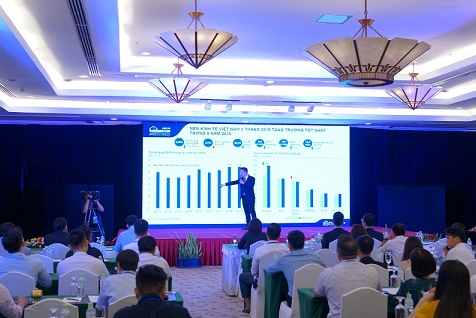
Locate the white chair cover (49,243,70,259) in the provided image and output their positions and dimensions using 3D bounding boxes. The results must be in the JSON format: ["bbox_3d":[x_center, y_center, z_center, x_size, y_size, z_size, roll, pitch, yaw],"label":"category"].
[{"bbox_3d":[-2.762,1.755,9.138,0.440,0.950,0.520,0,-2,-10],"label":"white chair cover"}]

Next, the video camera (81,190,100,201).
[{"bbox_3d":[-2.990,0.738,12.180,0.340,0.200,0.340,0,-2,-10],"label":"video camera"}]

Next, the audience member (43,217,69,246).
[{"bbox_3d":[-2.817,1.588,9.345,0.500,1.300,0.750,0,-2,-8],"label":"audience member"}]

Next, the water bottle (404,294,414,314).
[{"bbox_3d":[1.389,1.199,4.857,0.067,0.215,0.067,0,-2,-10],"label":"water bottle"}]

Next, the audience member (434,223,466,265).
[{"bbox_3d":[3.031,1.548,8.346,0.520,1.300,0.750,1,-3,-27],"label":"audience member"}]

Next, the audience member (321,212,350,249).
[{"bbox_3d":[1.581,1.547,9.771,0.505,1.343,0.808,1,-3,-14],"label":"audience member"}]

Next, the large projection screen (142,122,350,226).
[{"bbox_3d":[0.319,0.472,16.787,5.920,2.887,0.120,0,-2,-10],"label":"large projection screen"}]

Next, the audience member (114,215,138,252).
[{"bbox_3d":[-1.641,1.548,9.310,0.525,1.313,0.828,0,-3,-6],"label":"audience member"}]

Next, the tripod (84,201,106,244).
[{"bbox_3d":[-2.911,1.598,12.147,0.800,1.500,0.800,0,-2,-10],"label":"tripod"}]

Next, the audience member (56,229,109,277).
[{"bbox_3d":[-1.674,1.454,6.448,0.540,1.340,0.750,0,-2,-9],"label":"audience member"}]

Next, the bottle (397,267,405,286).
[{"bbox_3d":[1.620,1.183,6.009,0.065,0.207,0.065,0,-3,-11],"label":"bottle"}]

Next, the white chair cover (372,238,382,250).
[{"bbox_3d":[2.037,1.730,9.580,0.424,0.959,0.535,0,-3,-11],"label":"white chair cover"}]

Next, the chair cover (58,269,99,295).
[{"bbox_3d":[-1.710,1.644,6.441,0.440,0.960,0.520,0,-2,-10],"label":"chair cover"}]

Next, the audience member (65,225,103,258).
[{"bbox_3d":[-1.953,1.485,7.629,0.495,1.283,0.808,0,-3,-5],"label":"audience member"}]

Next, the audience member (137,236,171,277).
[{"bbox_3d":[-0.960,1.476,6.497,0.500,1.300,0.750,0,-2,-9],"label":"audience member"}]

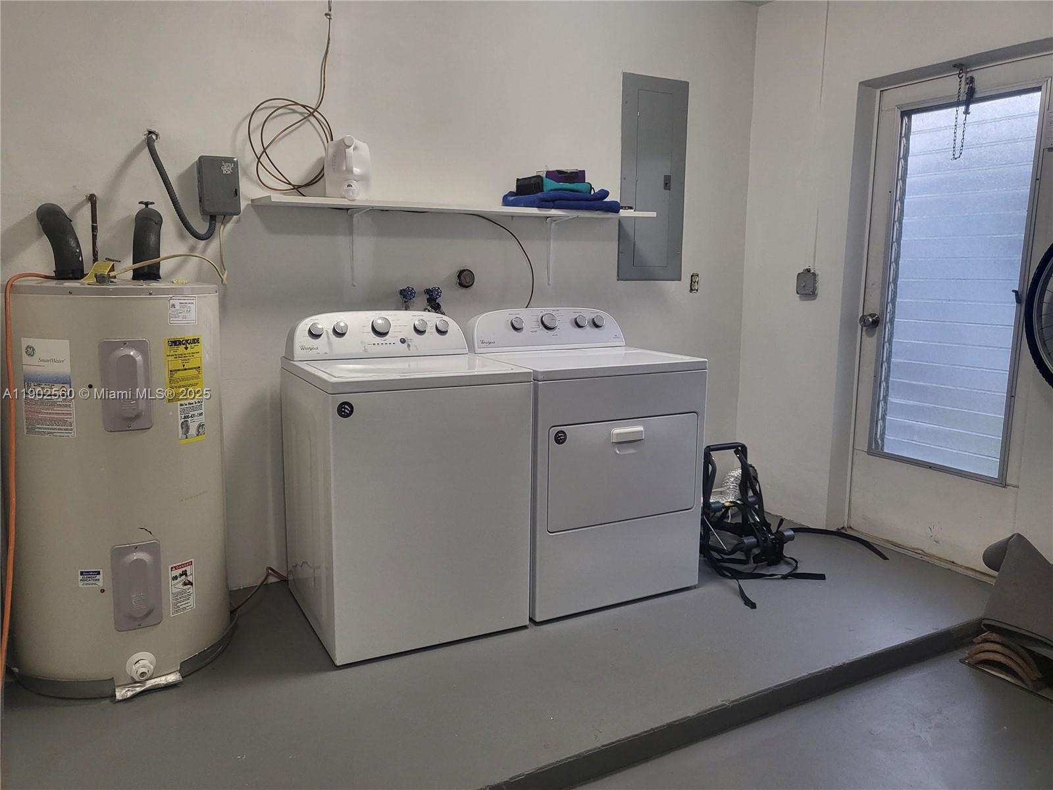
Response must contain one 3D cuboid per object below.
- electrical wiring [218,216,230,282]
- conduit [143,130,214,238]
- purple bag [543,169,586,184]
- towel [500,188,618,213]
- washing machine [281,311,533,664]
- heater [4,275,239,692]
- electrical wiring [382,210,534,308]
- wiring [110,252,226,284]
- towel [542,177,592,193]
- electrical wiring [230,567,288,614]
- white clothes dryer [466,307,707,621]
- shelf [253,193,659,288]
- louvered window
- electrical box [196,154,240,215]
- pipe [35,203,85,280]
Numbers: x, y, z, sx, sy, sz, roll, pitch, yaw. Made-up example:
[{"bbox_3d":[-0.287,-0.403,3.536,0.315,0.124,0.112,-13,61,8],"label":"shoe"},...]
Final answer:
[{"bbox_3d":[-1.097,-0.531,2.868,0.042,0.232,0.050,-4,10,-27],"label":"electrical wiring"},{"bbox_3d":[-1.210,-0.725,2.778,0.225,0.358,0.090,-4,10,-27],"label":"conduit"},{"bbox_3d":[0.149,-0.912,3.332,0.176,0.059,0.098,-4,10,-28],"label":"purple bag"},{"bbox_3d":[0.133,-0.820,3.339,0.500,0.100,0.205,-4,10,-27],"label":"towel"},{"bbox_3d":[-0.455,0.257,2.886,0.695,1.087,0.700,-4,10,-28],"label":"washing machine"},{"bbox_3d":[-1.310,0.246,2.547,0.630,1.190,0.630,-5,11,-33],"label":"heater"},{"bbox_3d":[-0.269,-0.565,3.360,0.699,0.416,0.040,-4,10,-28],"label":"electrical wiring"},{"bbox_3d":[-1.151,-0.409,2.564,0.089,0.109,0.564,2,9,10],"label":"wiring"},{"bbox_3d":[0.143,-0.886,3.373,0.233,0.069,0.168,-4,10,-28],"label":"towel"},{"bbox_3d":[-1.017,0.734,3.018,0.240,0.090,0.220,-4,10,-27],"label":"electrical wiring"},{"bbox_3d":[0.200,0.212,3.203,0.735,1.087,0.713,-4,10,-28],"label":"white clothes dryer"},{"bbox_3d":[-0.227,-0.601,3.224,1.650,0.313,0.240,-4,10,-27],"label":"shelf"},{"bbox_3d":[1.770,-0.445,3.316,0.059,1.534,0.619,-4,10,-28],"label":"louvered window"},{"bbox_3d":[-1.110,-0.753,2.858,0.131,0.204,0.081,-4,10,-28],"label":"electrical box"},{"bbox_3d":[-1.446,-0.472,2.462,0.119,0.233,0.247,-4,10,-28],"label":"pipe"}]

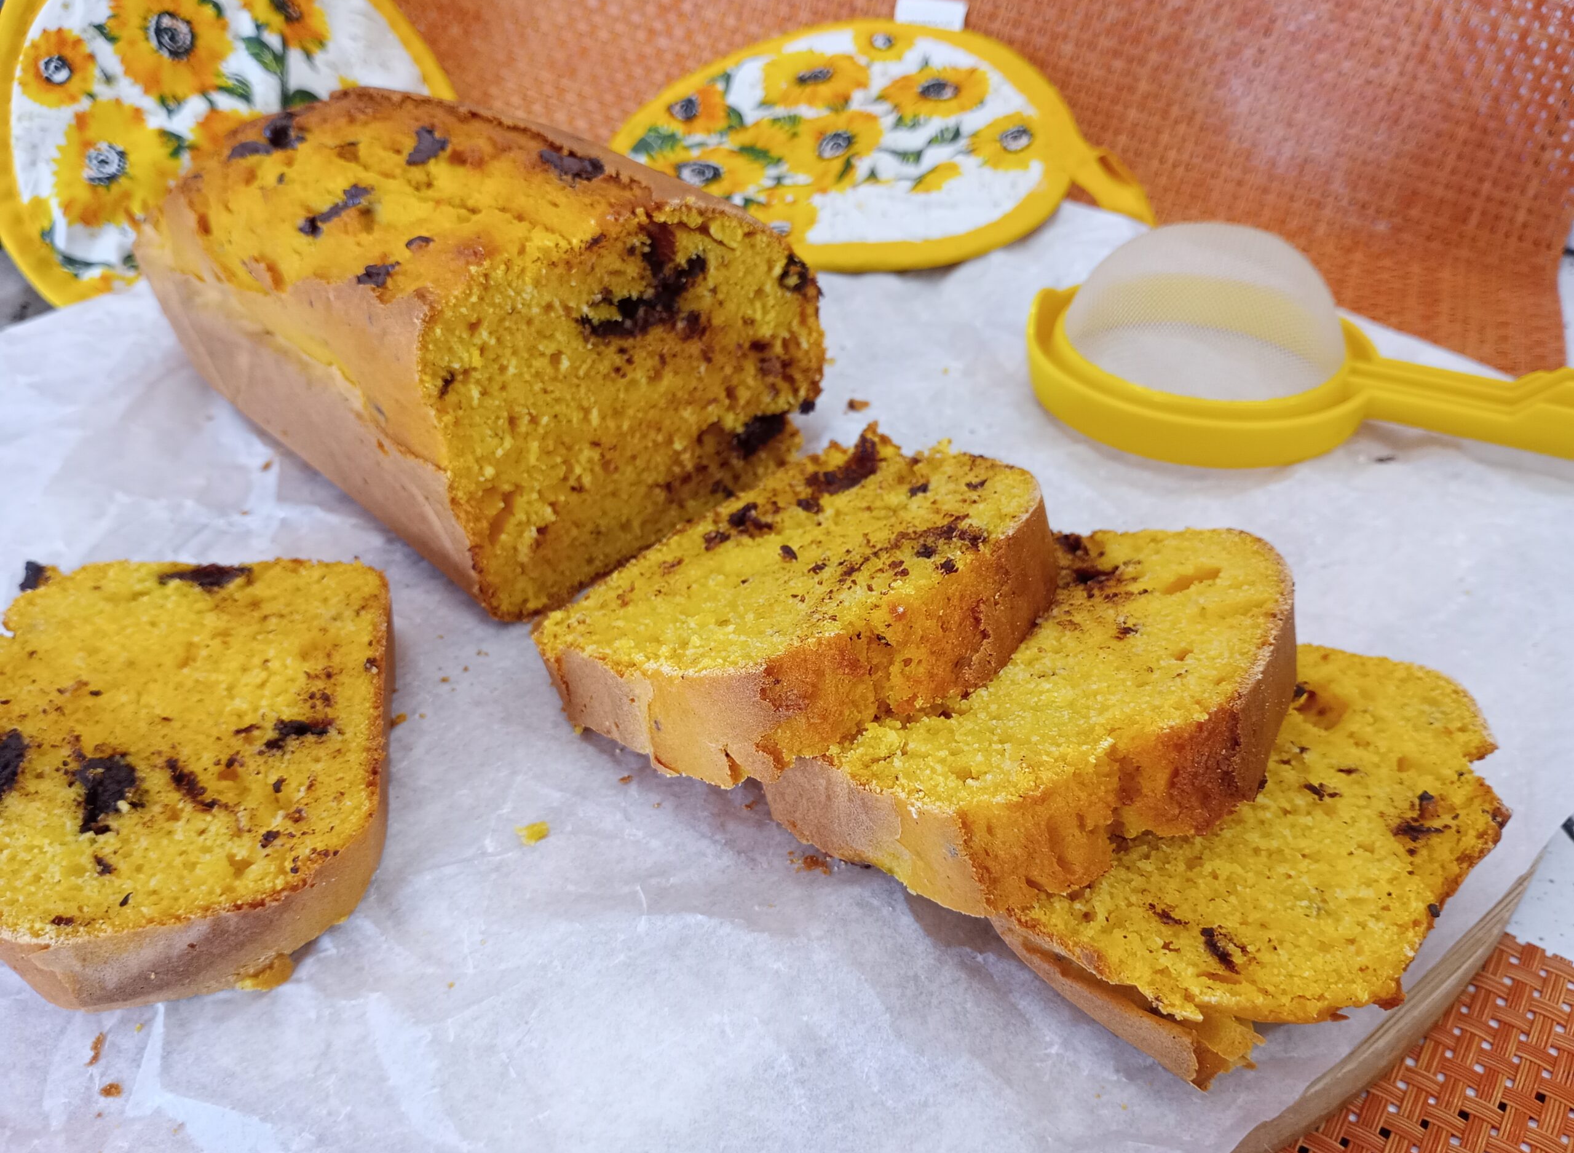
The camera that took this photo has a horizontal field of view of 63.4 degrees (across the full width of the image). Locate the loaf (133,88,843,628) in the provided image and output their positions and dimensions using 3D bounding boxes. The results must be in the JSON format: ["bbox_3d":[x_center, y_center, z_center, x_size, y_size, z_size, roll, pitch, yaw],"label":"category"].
[{"bbox_3d":[-0.082,-0.079,0.335,0.106,0.084,0.151,-29,47,-33],"label":"loaf"}]

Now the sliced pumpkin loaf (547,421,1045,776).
[{"bbox_3d":[0.015,0.003,0.256,0.103,0.020,0.077,-26,18,-28],"label":"sliced pumpkin loaf"}]

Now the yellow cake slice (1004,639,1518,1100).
[{"bbox_3d":[0.080,0.045,0.234,0.101,0.018,0.078,-22,37,-32],"label":"yellow cake slice"}]

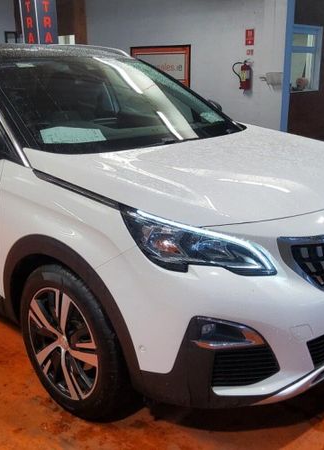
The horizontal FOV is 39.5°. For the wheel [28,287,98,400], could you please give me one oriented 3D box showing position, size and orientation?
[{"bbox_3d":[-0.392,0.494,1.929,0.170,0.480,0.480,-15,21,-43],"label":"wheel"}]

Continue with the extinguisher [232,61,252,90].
[{"bbox_3d":[1.329,-2.437,7.396,0.180,0.520,0.280,-14,21,-42],"label":"extinguisher"}]

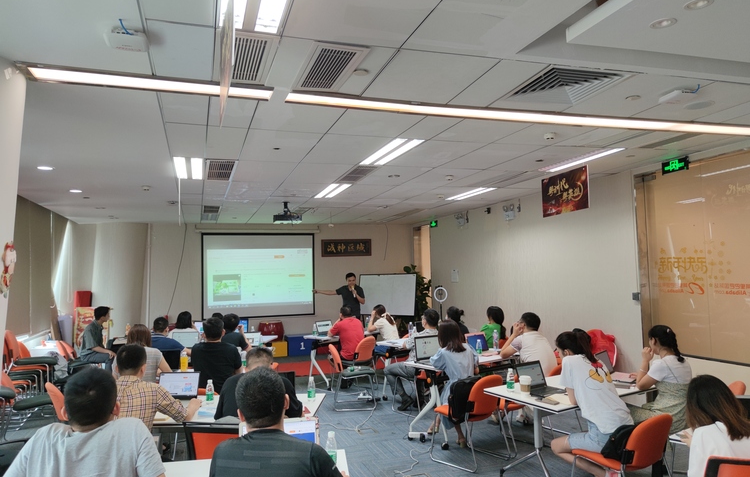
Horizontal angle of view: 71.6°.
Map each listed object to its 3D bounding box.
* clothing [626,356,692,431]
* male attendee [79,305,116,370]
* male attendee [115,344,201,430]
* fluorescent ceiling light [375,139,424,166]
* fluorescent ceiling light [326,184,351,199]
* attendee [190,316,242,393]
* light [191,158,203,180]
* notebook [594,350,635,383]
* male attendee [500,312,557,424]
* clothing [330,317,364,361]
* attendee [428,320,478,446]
[{"bbox_3d":[2.067,1.152,3.696,0.430,0.740,0.600,1,-4,-33],"label":"clothing"},{"bbox_3d":[-4.305,1.754,8.100,0.720,1.360,0.460,0,-4,-28],"label":"male attendee"},{"bbox_3d":[-1.647,1.402,3.757,0.550,1.315,0.800,-2,-4,5],"label":"male attendee"},{"bbox_3d":[0.134,-0.806,4.952,0.290,0.070,1.180,0,-4,-19],"label":"fluorescent ceiling light"},{"bbox_3d":[-0.514,-0.654,7.201,0.110,0.050,1.200,-1,-4,-19],"label":"fluorescent ceiling light"},{"bbox_3d":[-1.516,1.451,5.046,0.520,1.375,0.780,-1,-4,0],"label":"attendee"},{"bbox_3d":[-1.854,-0.725,5.441,0.110,0.050,1.160,-1,-4,-19],"label":"light"},{"bbox_3d":[2.000,1.055,4.332,0.330,0.210,0.280,1,-5,-38],"label":"notebook"},{"bbox_3d":[1.575,1.357,5.133,0.520,1.230,0.820,1,-4,-31],"label":"male attendee"},{"bbox_3d":[-0.412,1.514,7.800,0.500,0.640,0.420,1,-5,-38],"label":"clothing"},{"bbox_3d":[0.813,1.447,5.320,0.480,1.250,0.680,-1,-4,-21],"label":"attendee"}]

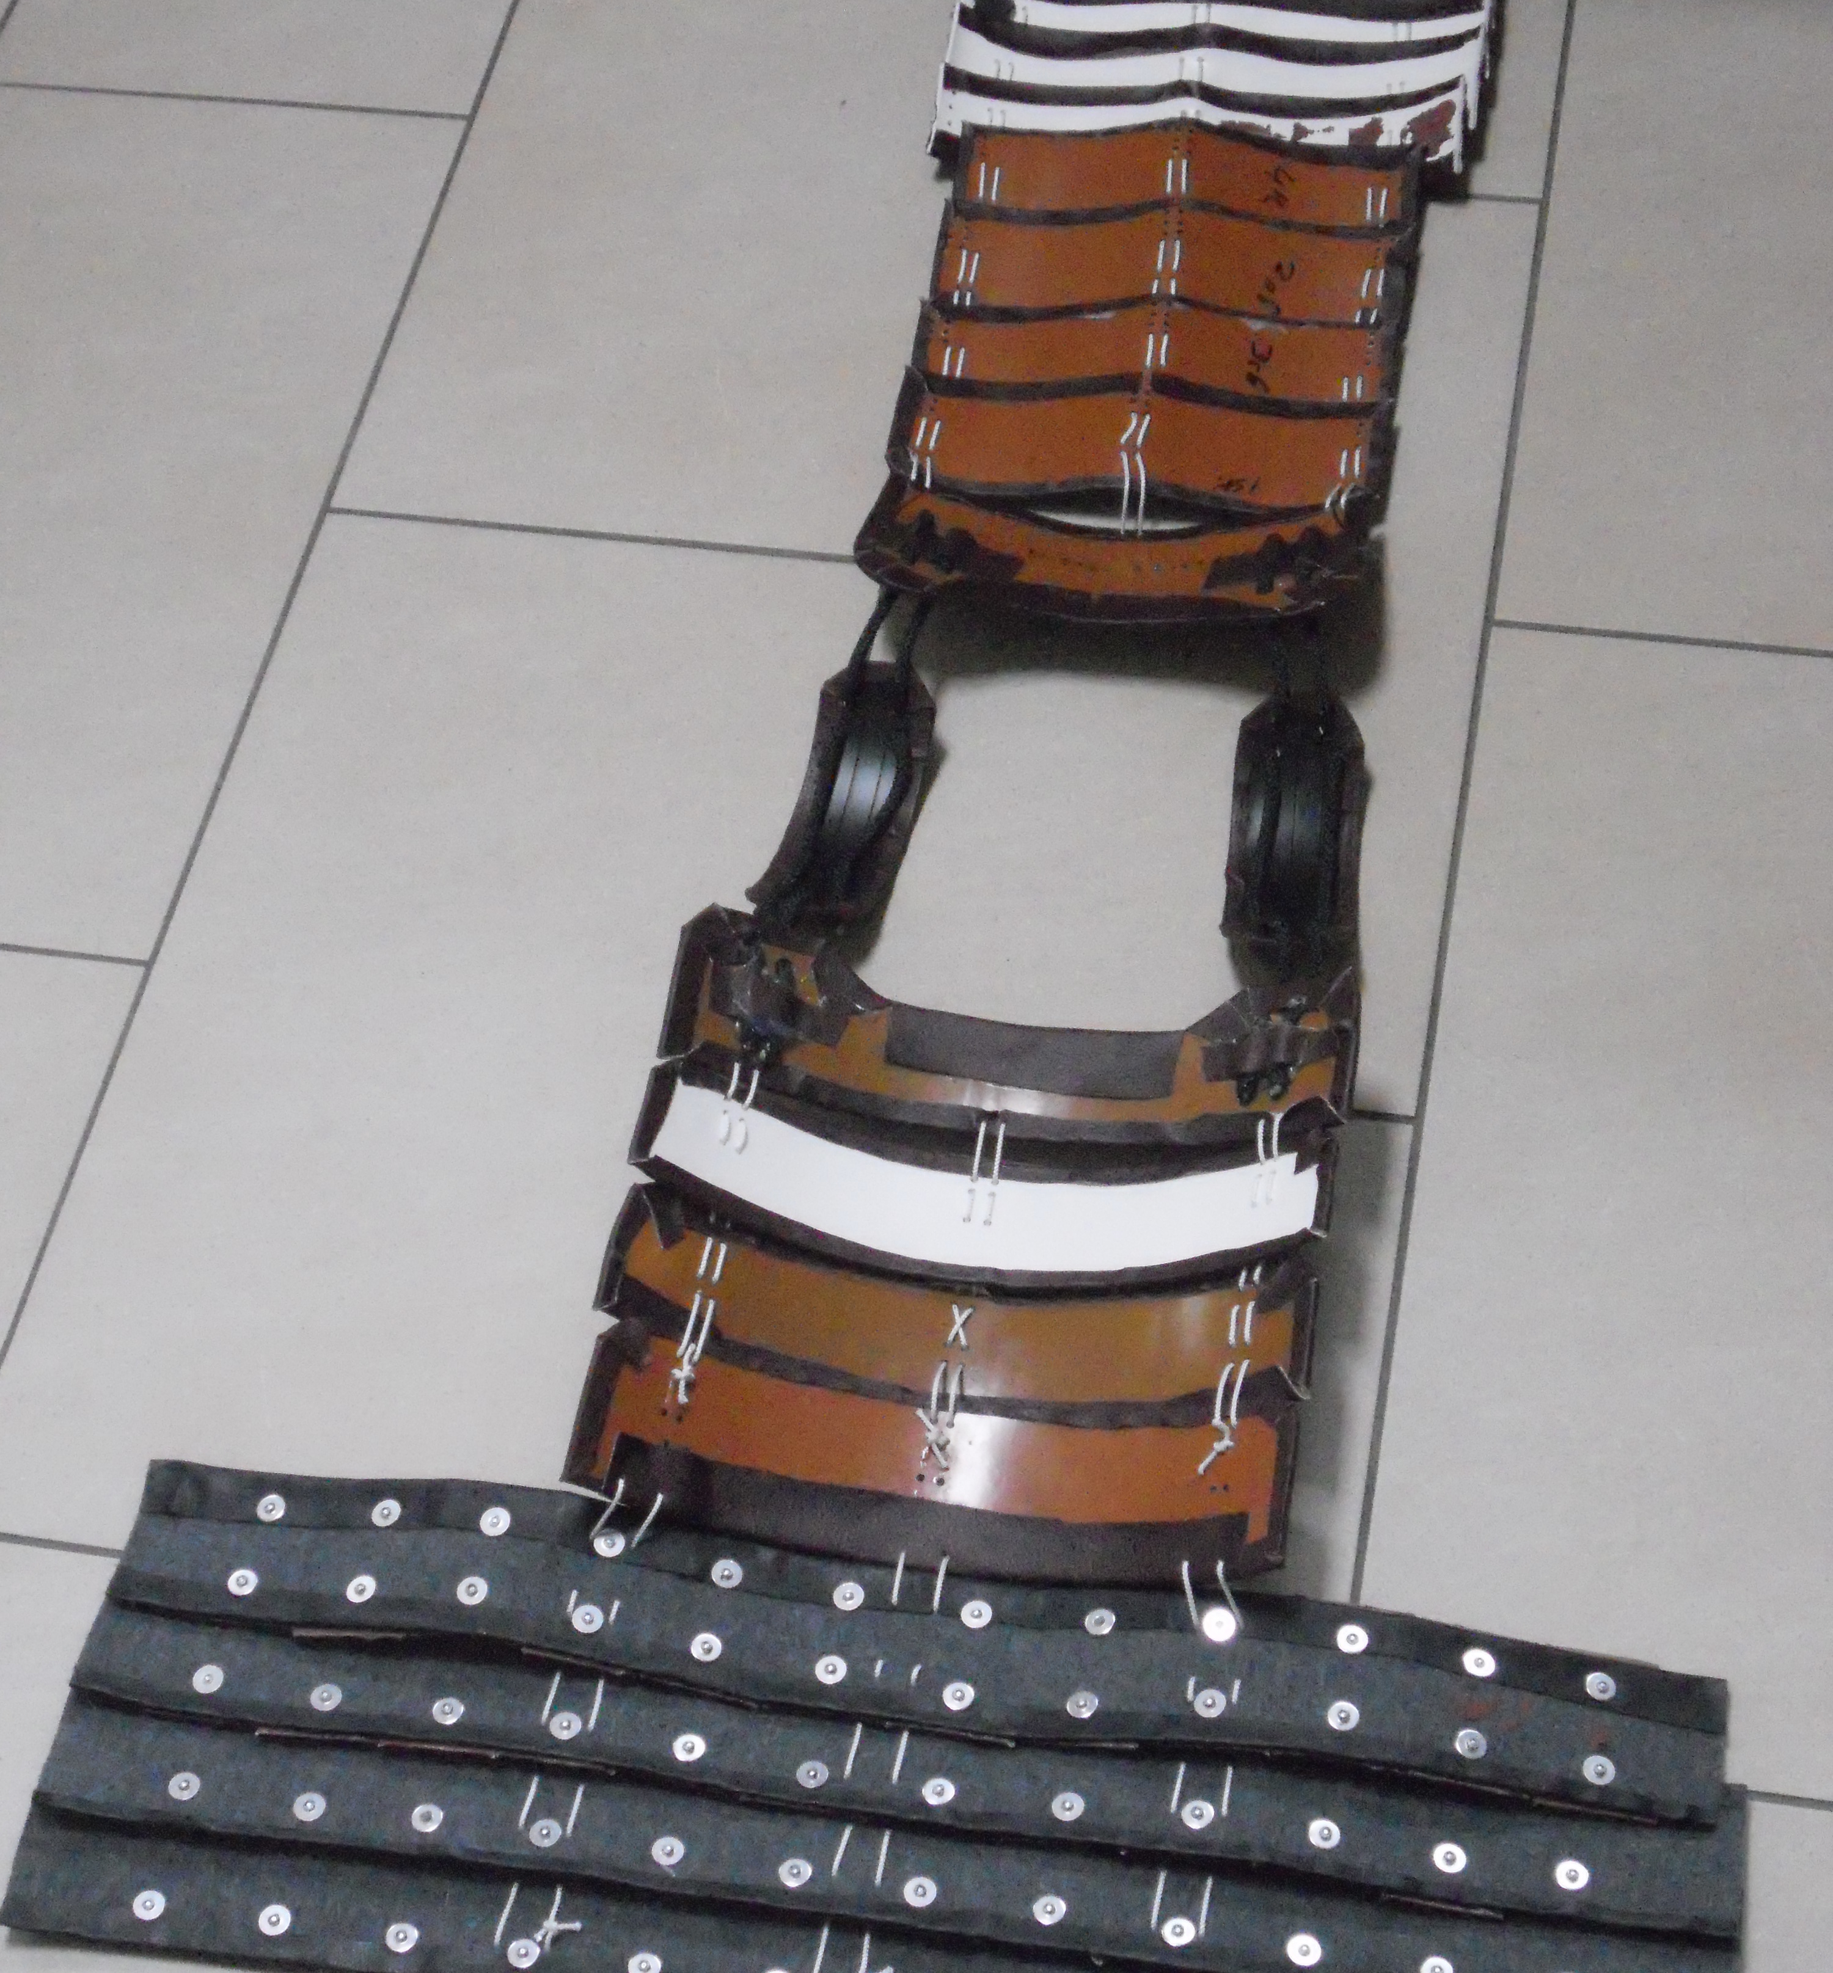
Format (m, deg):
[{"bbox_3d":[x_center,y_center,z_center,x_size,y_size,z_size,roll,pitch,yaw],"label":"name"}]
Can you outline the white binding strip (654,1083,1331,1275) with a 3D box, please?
[{"bbox_3d":[0.033,0.090,1.668,0.292,0.060,0.050,7,55,9],"label":"white binding strip"}]

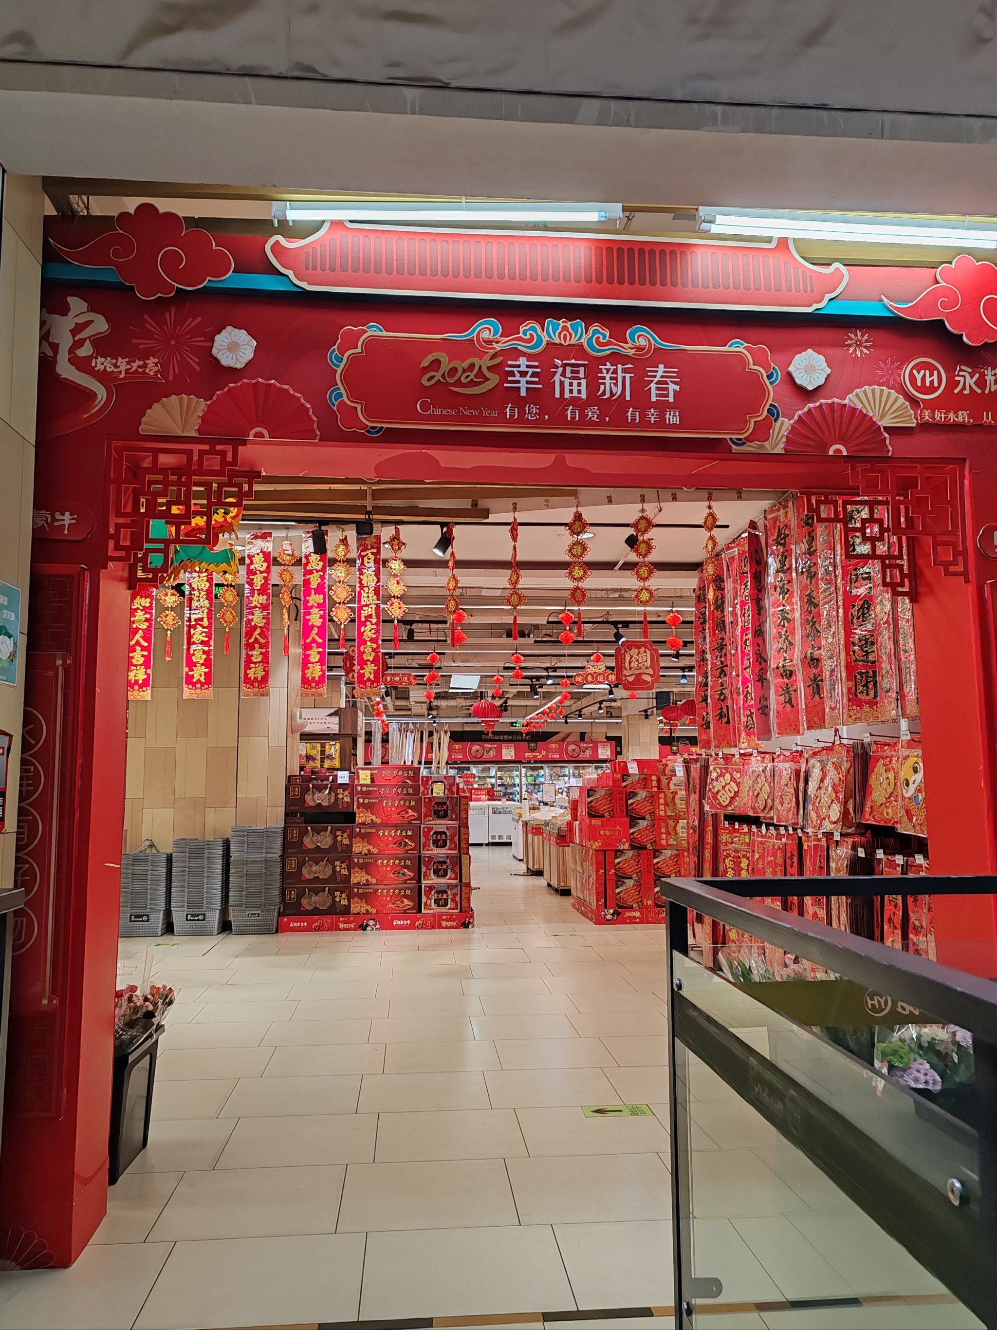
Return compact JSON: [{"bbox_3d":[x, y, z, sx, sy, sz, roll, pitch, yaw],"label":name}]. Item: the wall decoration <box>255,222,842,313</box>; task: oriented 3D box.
[{"bbox_3d":[0.229,-1.368,3.547,2.010,0.280,0.050,0,-6,-5],"label":"wall decoration"}]

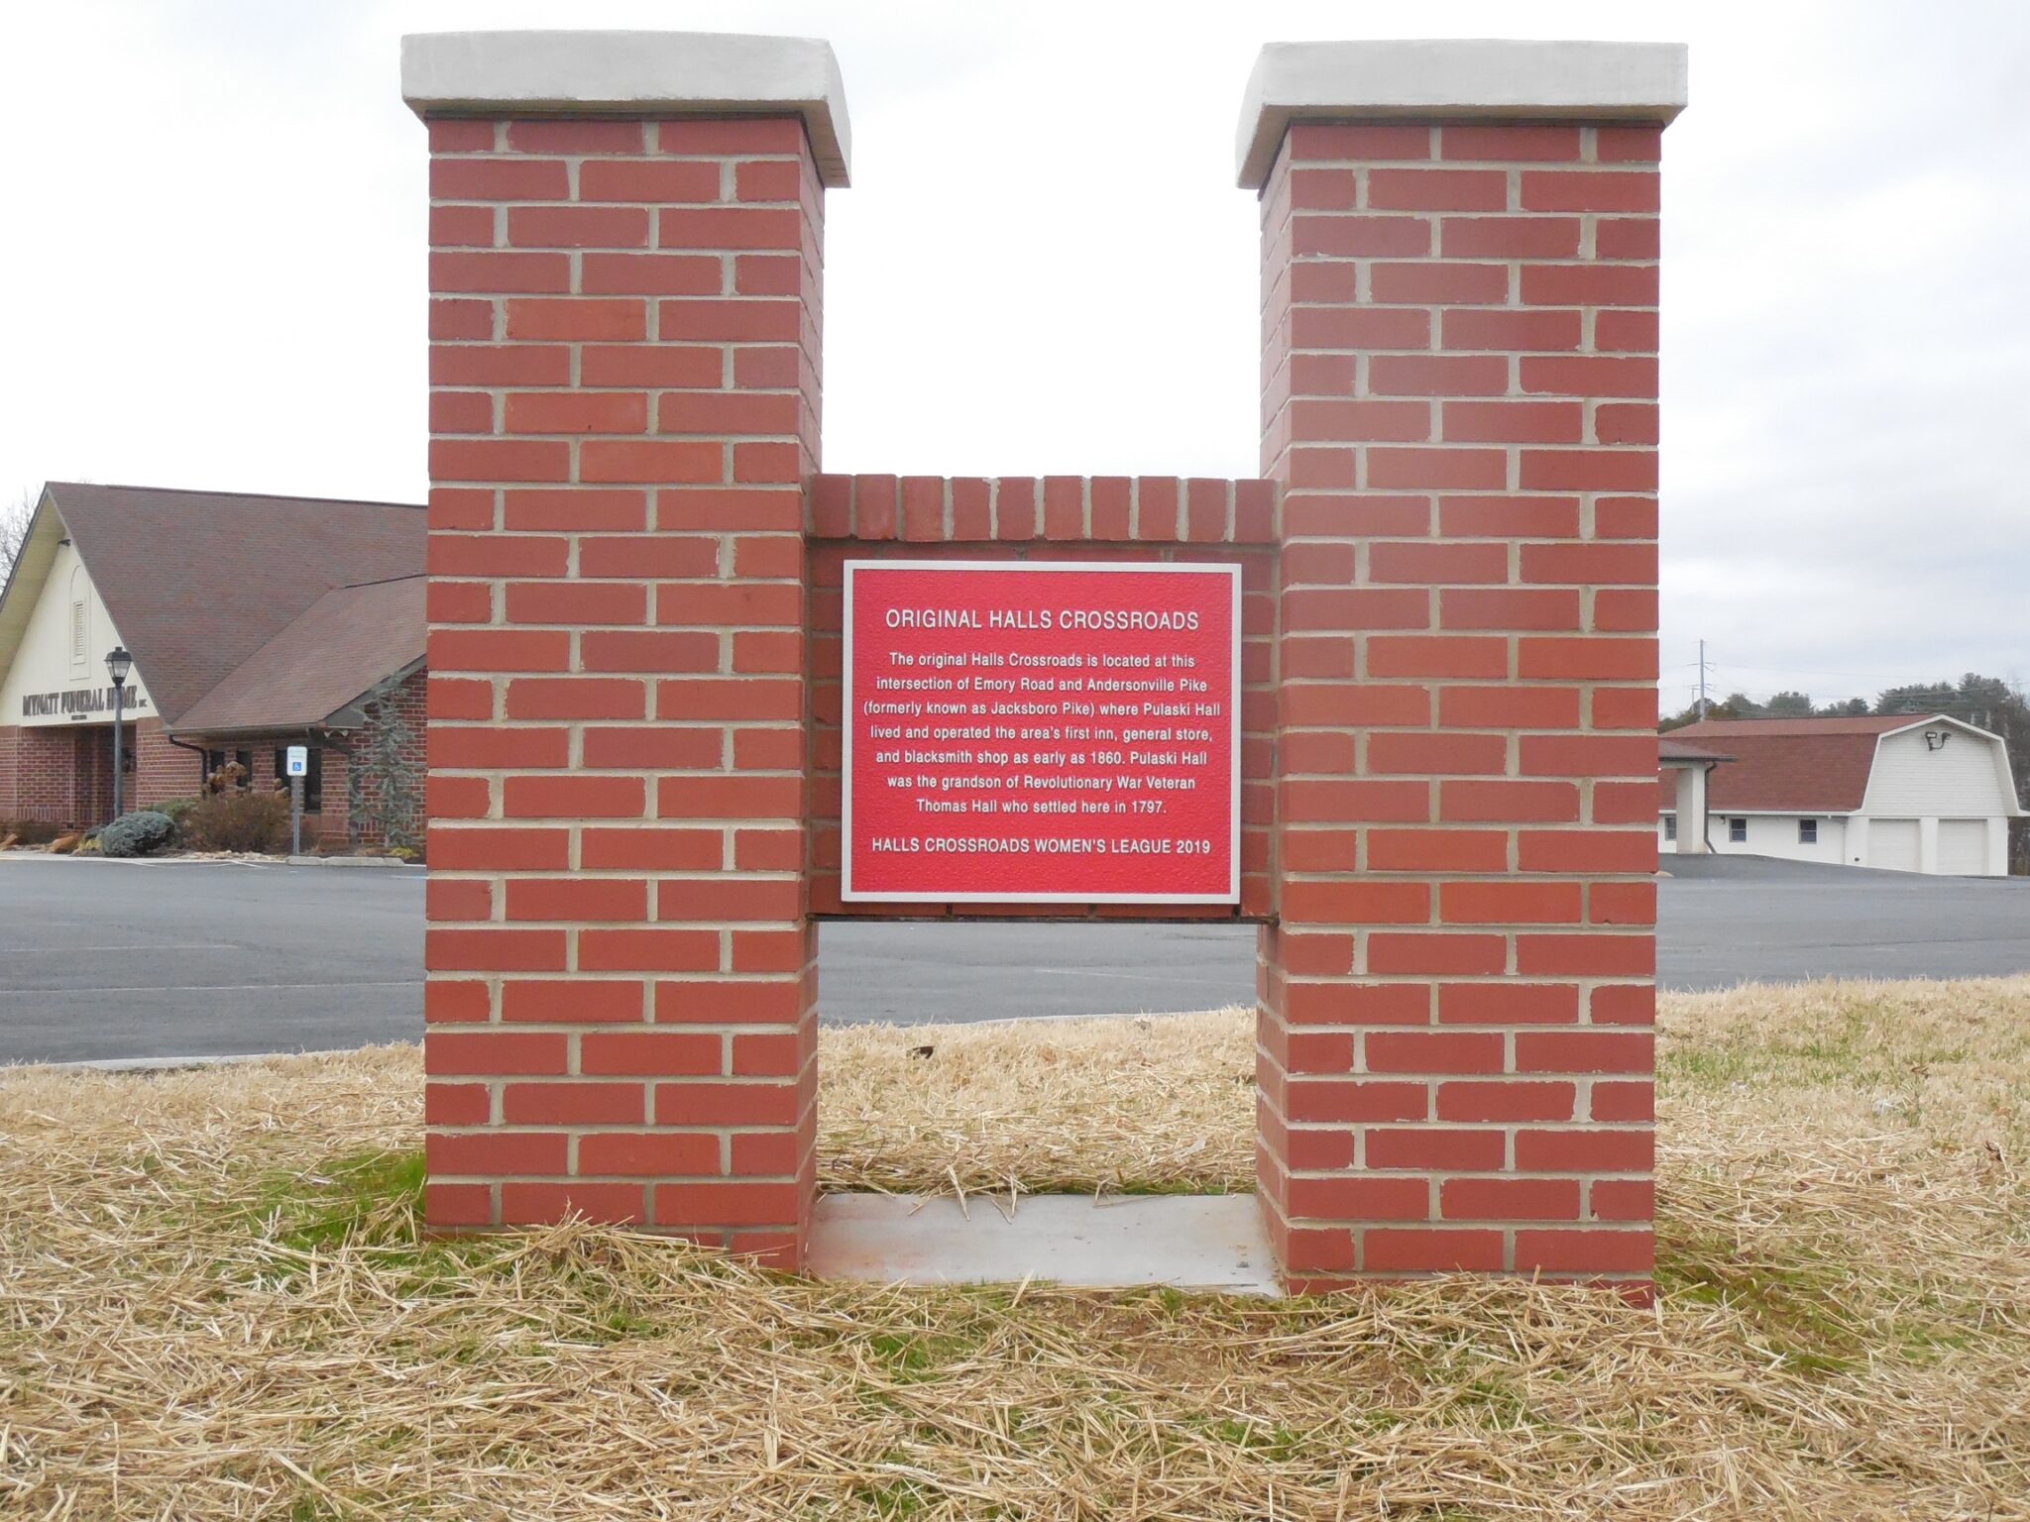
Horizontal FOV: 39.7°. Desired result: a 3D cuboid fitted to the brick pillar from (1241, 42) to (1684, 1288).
[{"bbox_3d":[0.644,-0.128,4.210,0.590,1.765,0.565,0,0,0],"label":"brick pillar"}]

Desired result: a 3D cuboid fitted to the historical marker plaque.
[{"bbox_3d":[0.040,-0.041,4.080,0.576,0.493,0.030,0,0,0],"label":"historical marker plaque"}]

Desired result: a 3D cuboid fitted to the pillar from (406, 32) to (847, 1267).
[{"bbox_3d":[-0.564,-0.153,4.205,0.590,1.750,0.565,0,0,0],"label":"pillar"}]

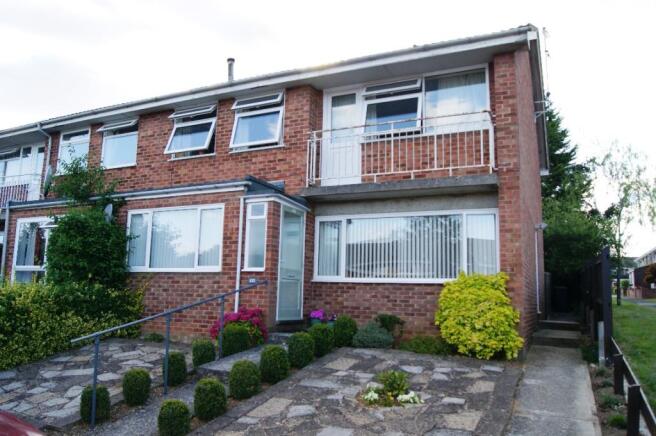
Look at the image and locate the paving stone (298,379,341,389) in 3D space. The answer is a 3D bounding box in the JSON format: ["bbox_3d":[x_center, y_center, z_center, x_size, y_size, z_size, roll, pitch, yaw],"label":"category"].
[{"bbox_3d":[-0.090,2.235,6.640,0.600,0.040,0.230,0,-1,14],"label":"paving stone"}]

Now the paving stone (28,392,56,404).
[{"bbox_3d":[-3.274,2.083,5.617,0.250,0.040,0.250,-2,-2,25],"label":"paving stone"}]

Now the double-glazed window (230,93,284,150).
[{"bbox_3d":[-1.405,-1.933,9.825,1.190,1.170,0.200,-3,-9,25],"label":"double-glazed window"}]

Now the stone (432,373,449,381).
[{"bbox_3d":[1.580,2.240,6.990,0.230,0.040,0.270,0,-1,14],"label":"stone"}]

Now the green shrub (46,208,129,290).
[{"bbox_3d":[-4.486,0.613,9.201,1.450,1.420,0.950,-2,-9,25],"label":"green shrub"}]

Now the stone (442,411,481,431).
[{"bbox_3d":[1.286,1.966,4.754,0.346,0.045,0.607,-2,-5,21],"label":"stone"}]

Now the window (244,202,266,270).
[{"bbox_3d":[-1.204,0.319,8.334,0.420,1.180,0.090,-2,-9,24],"label":"window"}]

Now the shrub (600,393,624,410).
[{"bbox_3d":[3.363,2.145,5.830,0.300,0.160,0.280,-3,-9,25],"label":"shrub"}]

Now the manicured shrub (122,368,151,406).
[{"bbox_3d":[-2.177,1.923,5.607,0.310,0.410,0.310,-2,-9,25],"label":"manicured shrub"}]

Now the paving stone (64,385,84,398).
[{"bbox_3d":[-3.211,2.222,6.212,0.166,0.050,0.453,-2,-1,-5],"label":"paving stone"}]

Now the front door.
[{"bbox_3d":[-0.668,0.851,9.172,0.100,2.060,0.930,-3,-9,25],"label":"front door"}]

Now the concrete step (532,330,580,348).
[{"bbox_3d":[4.034,2.159,8.648,0.760,0.160,1.100,-2,-9,25],"label":"concrete step"}]

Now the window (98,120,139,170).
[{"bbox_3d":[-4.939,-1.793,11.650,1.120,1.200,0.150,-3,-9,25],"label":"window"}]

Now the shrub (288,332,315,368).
[{"bbox_3d":[-0.384,1.957,7.261,0.382,0.502,0.382,1,-8,0],"label":"shrub"}]

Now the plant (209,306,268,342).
[{"bbox_3d":[-1.488,1.764,7.937,0.980,0.660,0.520,-3,-9,25],"label":"plant"}]

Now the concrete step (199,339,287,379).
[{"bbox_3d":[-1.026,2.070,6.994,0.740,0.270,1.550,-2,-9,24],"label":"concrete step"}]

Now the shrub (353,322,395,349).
[{"bbox_3d":[0.780,2.012,8.415,0.700,0.440,0.600,-3,-9,25],"label":"shrub"}]

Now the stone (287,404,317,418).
[{"bbox_3d":[-0.289,2.178,5.478,0.295,0.040,0.360,-2,-1,2],"label":"stone"}]

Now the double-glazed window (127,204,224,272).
[{"bbox_3d":[-2.841,0.400,9.068,2.240,1.200,0.100,-2,-9,24],"label":"double-glazed window"}]

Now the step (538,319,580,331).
[{"bbox_3d":[4.688,2.178,9.955,0.740,0.160,0.500,-2,-9,24],"label":"step"}]

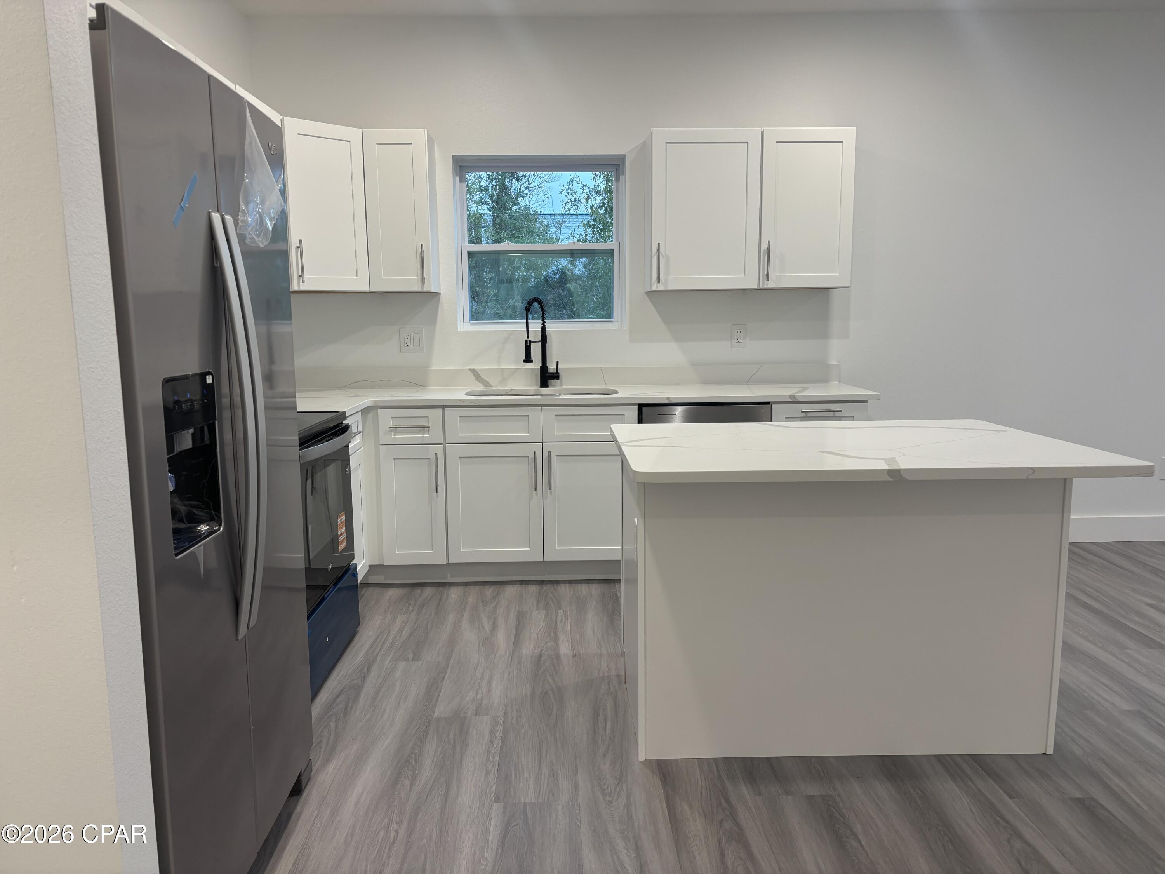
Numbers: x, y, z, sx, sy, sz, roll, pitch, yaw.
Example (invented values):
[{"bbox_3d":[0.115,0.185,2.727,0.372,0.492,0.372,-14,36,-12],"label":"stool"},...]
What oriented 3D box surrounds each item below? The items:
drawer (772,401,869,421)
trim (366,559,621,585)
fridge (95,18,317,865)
[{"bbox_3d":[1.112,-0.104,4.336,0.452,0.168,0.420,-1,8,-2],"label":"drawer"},{"bbox_3d":[-0.381,0.647,4.275,1.305,0.112,0.020,-1,8,-2],"label":"trim"},{"bbox_3d":[-1.122,0.151,1.864,0.875,1.742,0.837,-1,8,-1],"label":"fridge"}]

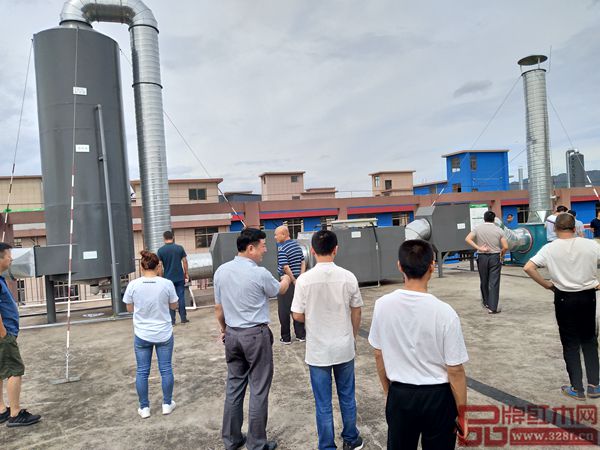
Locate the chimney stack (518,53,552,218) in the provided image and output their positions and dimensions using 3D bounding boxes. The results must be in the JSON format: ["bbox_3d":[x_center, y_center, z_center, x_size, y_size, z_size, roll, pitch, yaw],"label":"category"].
[{"bbox_3d":[6.806,-2.437,12.940,0.740,4.700,0.740,-3,1,18],"label":"chimney stack"}]

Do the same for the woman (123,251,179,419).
[{"bbox_3d":[-1.437,1.037,4.381,0.500,1.570,0.360,-4,1,-13],"label":"woman"}]

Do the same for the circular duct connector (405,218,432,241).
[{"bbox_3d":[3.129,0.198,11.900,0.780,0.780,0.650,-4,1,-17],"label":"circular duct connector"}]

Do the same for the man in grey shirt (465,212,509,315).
[{"bbox_3d":[3.129,0.622,7.600,0.660,1.700,0.400,-3,1,18],"label":"man in grey shirt"}]

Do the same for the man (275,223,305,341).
[{"bbox_3d":[-0.121,0.842,6.540,0.500,1.700,0.380,-5,2,-44],"label":"man"}]

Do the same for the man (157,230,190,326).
[{"bbox_3d":[-2.291,0.937,8.230,0.540,1.690,0.360,-4,1,-14],"label":"man"}]

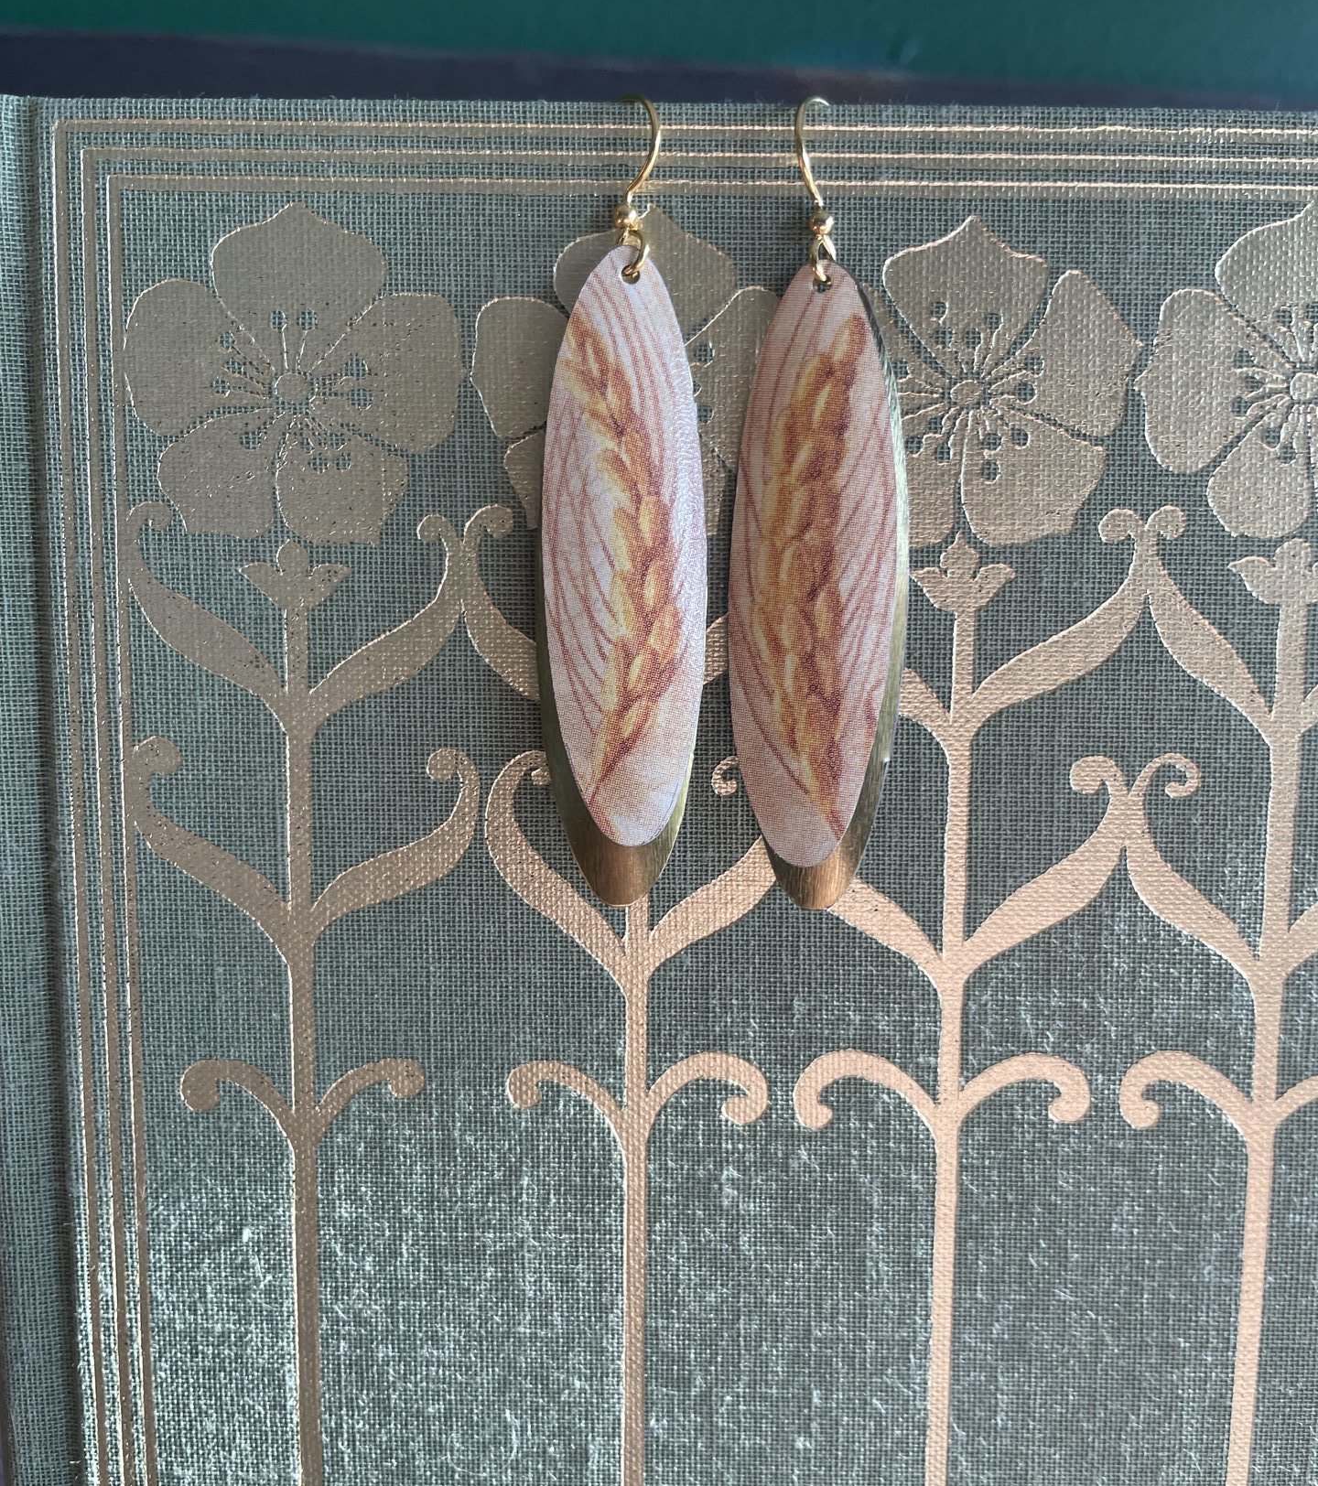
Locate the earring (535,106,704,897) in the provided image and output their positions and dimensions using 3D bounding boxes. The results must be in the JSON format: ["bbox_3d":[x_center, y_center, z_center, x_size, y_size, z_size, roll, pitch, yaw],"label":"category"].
[{"bbox_3d":[-0.004,-0.024,0.139,0.018,0.083,0.009,-1,8,-8],"label":"earring"}]

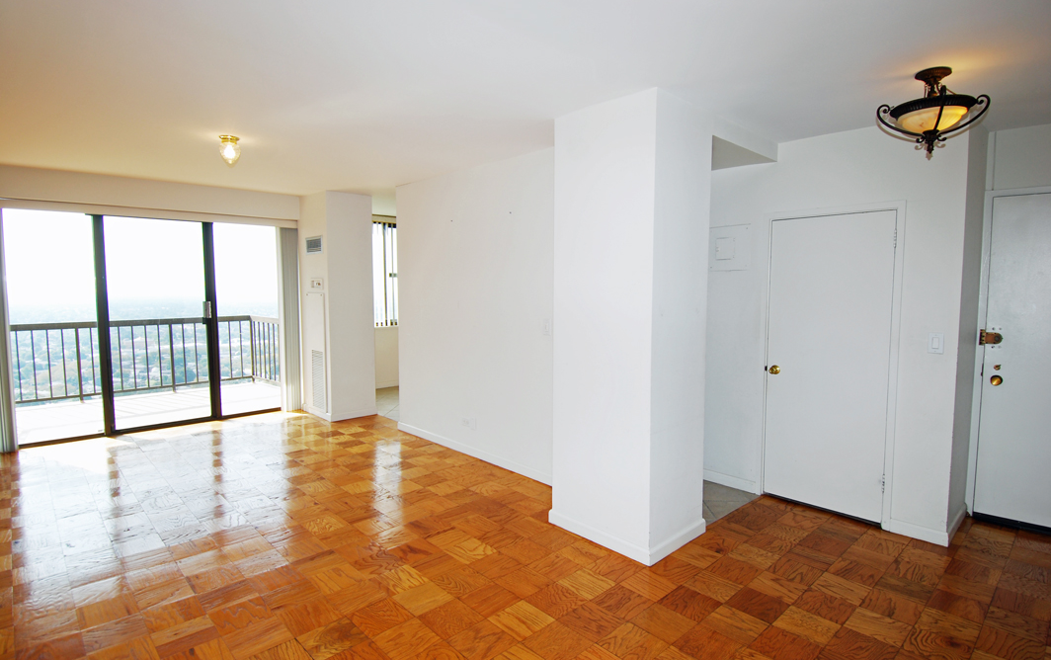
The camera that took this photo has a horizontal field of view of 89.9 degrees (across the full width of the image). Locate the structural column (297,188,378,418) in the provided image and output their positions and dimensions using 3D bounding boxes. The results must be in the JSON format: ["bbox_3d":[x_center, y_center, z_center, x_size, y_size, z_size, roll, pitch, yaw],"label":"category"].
[{"bbox_3d":[-2.259,-0.265,6.336,0.565,2.579,0.797,-4,6,-43],"label":"structural column"}]

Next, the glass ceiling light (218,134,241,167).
[{"bbox_3d":[-2.099,-1.264,3.733,0.136,0.187,0.136,-4,6,-43],"label":"glass ceiling light"}]

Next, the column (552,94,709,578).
[{"bbox_3d":[0.655,-0.014,3.308,0.632,2.579,0.777,-4,6,-43],"label":"column"}]

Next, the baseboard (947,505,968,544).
[{"bbox_3d":[2.755,1.241,3.371,0.644,0.095,0.020,-4,6,-43],"label":"baseboard"}]

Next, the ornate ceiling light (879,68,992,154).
[{"bbox_3d":[1.977,-1.049,2.566,0.426,0.385,0.426,-4,6,-43],"label":"ornate ceiling light"}]

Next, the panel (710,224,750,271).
[{"bbox_3d":[1.561,-0.628,4.055,0.015,0.345,0.329,-4,6,-43],"label":"panel"}]

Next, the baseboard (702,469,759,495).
[{"bbox_3d":[1.588,1.176,4.148,0.020,0.090,0.495,-4,6,-43],"label":"baseboard"}]

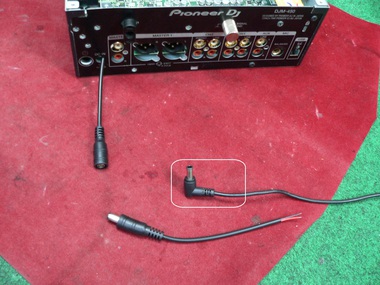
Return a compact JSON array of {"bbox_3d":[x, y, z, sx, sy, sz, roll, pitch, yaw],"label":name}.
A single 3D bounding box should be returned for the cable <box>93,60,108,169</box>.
[{"bbox_3d":[-0.084,-0.029,0.371,0.013,0.026,0.109,-3,58,-10],"label":"cable"}]

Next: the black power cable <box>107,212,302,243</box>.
[{"bbox_3d":[0.017,0.071,0.331,0.169,0.011,0.025,1,58,-8],"label":"black power cable"}]

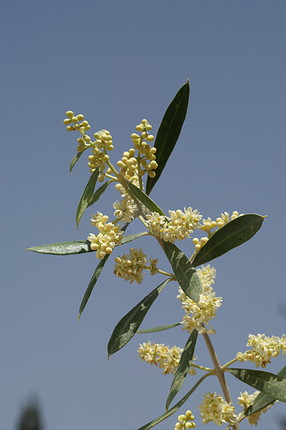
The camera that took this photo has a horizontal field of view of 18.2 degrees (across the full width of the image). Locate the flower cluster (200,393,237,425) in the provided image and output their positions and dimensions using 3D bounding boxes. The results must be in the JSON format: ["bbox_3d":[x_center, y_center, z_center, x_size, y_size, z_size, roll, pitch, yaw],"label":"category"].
[{"bbox_3d":[0.037,0.096,0.440,0.018,0.017,0.018,0,-18,0],"label":"flower cluster"}]

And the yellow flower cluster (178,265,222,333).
[{"bbox_3d":[0.028,0.042,0.443,0.021,0.033,0.021,0,-18,0],"label":"yellow flower cluster"}]

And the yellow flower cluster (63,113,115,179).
[{"bbox_3d":[-0.026,-0.036,0.460,0.019,0.042,0.018,-35,0,0],"label":"yellow flower cluster"}]

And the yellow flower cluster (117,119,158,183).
[{"bbox_3d":[-0.003,-0.033,0.462,0.021,0.033,0.019,0,0,0],"label":"yellow flower cluster"}]

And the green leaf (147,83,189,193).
[{"bbox_3d":[0.014,-0.039,0.450,0.013,0.063,0.006,22,-9,-14],"label":"green leaf"}]

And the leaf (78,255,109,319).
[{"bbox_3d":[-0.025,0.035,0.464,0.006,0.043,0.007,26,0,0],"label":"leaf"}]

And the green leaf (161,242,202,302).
[{"bbox_3d":[0.020,0.028,0.452,0.011,0.037,0.009,-31,0,0],"label":"green leaf"}]

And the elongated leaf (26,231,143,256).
[{"bbox_3d":[-0.027,0.014,0.445,0.061,0.011,0.005,-8,-52,-9],"label":"elongated leaf"}]

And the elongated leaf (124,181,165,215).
[{"bbox_3d":[0.002,-0.008,0.454,0.028,0.007,0.007,43,0,0],"label":"elongated leaf"}]

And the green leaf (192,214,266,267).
[{"bbox_3d":[0.042,0.014,0.439,0.049,0.013,0.005,-37,-23,33],"label":"green leaf"}]

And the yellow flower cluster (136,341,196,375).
[{"bbox_3d":[0.013,0.074,0.460,0.031,0.012,0.013,17,0,0],"label":"yellow flower cluster"}]

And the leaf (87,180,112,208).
[{"bbox_3d":[-0.023,-0.011,0.464,0.005,0.020,0.006,43,0,0],"label":"leaf"}]

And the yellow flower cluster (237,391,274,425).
[{"bbox_3d":[0.056,0.097,0.447,0.019,0.017,0.018,0,-18,0],"label":"yellow flower cluster"}]

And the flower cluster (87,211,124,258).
[{"bbox_3d":[-0.018,0.010,0.430,0.017,0.021,0.018,0,-18,0],"label":"flower cluster"}]

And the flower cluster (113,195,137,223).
[{"bbox_3d":[-0.009,-0.003,0.443,0.013,0.013,0.013,0,-18,0],"label":"flower cluster"}]

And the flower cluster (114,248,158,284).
[{"bbox_3d":[-0.003,0.026,0.450,0.021,0.017,0.018,0,-18,0],"label":"flower cluster"}]

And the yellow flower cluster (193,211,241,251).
[{"bbox_3d":[0.038,0.009,0.468,0.030,0.014,0.015,-40,0,0],"label":"yellow flower cluster"}]

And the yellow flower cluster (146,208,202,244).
[{"bbox_3d":[0.016,0.006,0.457,0.029,0.017,0.017,-7,0,0],"label":"yellow flower cluster"}]

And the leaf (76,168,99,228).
[{"bbox_3d":[-0.028,-0.008,0.458,0.007,0.033,0.006,20,0,0],"label":"leaf"}]

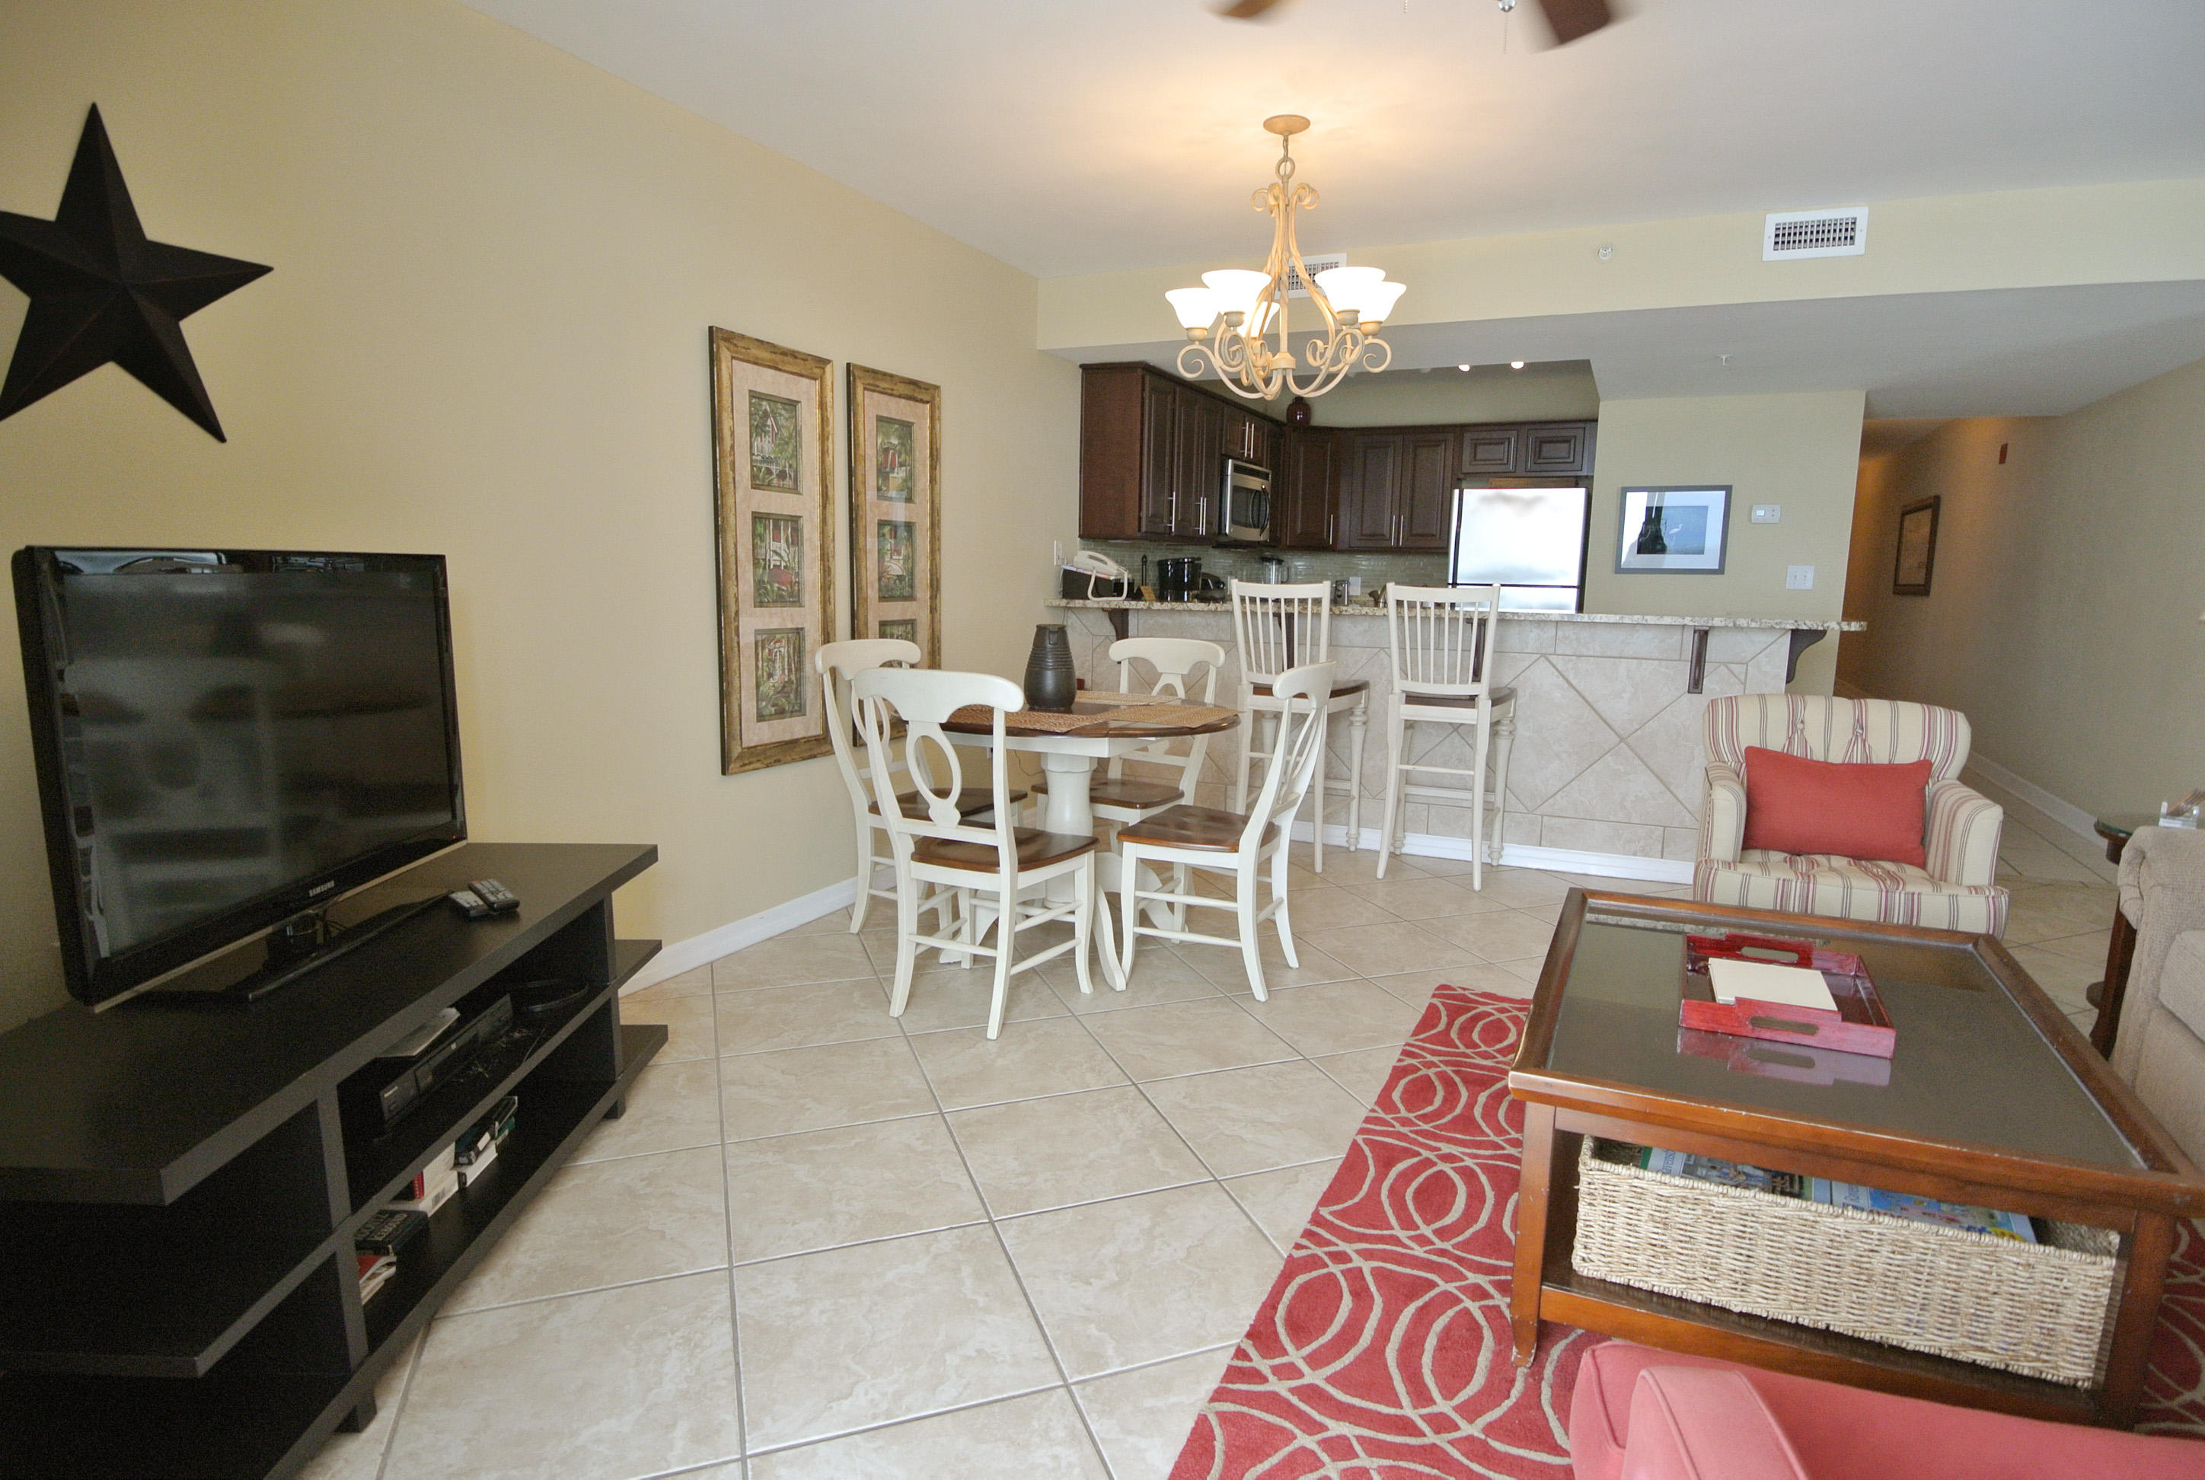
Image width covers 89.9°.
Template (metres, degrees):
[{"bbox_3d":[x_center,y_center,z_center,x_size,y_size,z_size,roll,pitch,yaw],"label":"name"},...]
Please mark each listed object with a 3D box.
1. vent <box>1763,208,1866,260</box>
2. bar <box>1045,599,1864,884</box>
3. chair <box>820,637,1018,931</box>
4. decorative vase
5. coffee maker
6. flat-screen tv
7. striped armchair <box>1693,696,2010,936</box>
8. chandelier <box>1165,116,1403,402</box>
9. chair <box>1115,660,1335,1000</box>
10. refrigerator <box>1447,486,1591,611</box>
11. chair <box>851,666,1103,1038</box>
[{"bbox_3d":[2.582,-1.831,3.999,0.325,0.165,0.030,4,8,24],"label":"vent"},{"bbox_3d":[1.321,-0.036,4.918,3.320,1.090,0.550,4,8,24],"label":"bar"},{"bbox_3d":[-0.564,0.164,3.648,0.520,0.960,0.490,4,8,21],"label":"chair"},{"bbox_3d":[-0.172,-0.231,3.619,0.170,0.275,0.170,1,8,0],"label":"decorative vase"},{"bbox_3d":[0.438,-0.865,6.306,0.220,0.340,0.190,4,8,24],"label":"coffee maker"},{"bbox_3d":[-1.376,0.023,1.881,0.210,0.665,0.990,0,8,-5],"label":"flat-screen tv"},{"bbox_3d":[2.122,0.325,3.237,0.730,0.850,0.770,4,8,24],"label":"striped armchair"},{"bbox_3d":[0.505,-1.344,3.113,0.650,0.750,0.650,4,8,24],"label":"chandelier"},{"bbox_3d":[0.363,0.245,3.370,0.535,0.960,0.485,5,8,27],"label":"chair"},{"bbox_3d":[2.626,-0.668,7.051,0.756,1.760,0.760,4,8,24],"label":"refrigerator"},{"bbox_3d":[-0.314,0.258,3.013,0.490,0.950,0.510,5,9,27],"label":"chair"}]

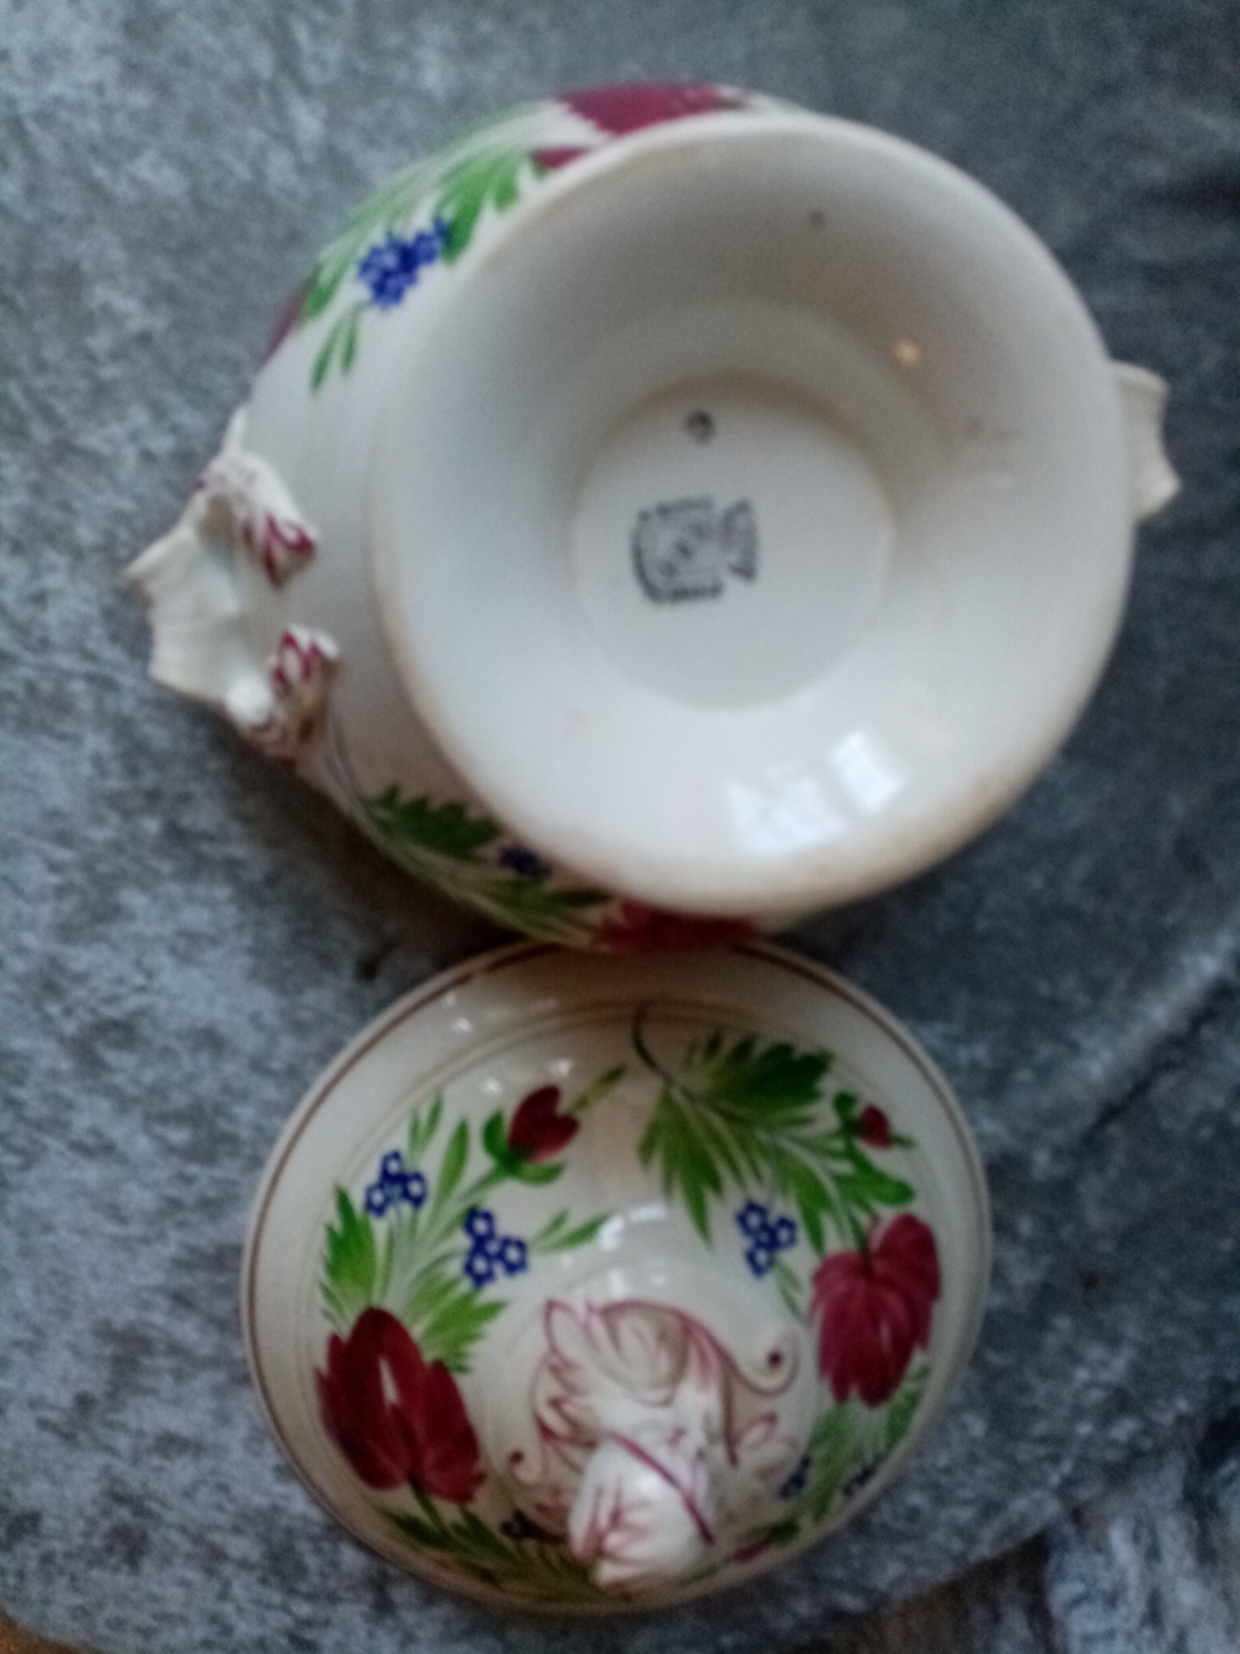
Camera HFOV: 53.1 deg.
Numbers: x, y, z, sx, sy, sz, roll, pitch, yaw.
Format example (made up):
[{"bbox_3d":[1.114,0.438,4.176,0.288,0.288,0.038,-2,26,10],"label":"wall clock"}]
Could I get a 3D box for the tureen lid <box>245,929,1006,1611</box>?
[{"bbox_3d":[0.009,0.151,0.346,0.230,0.103,0.230,-1,100,-6],"label":"tureen lid"}]

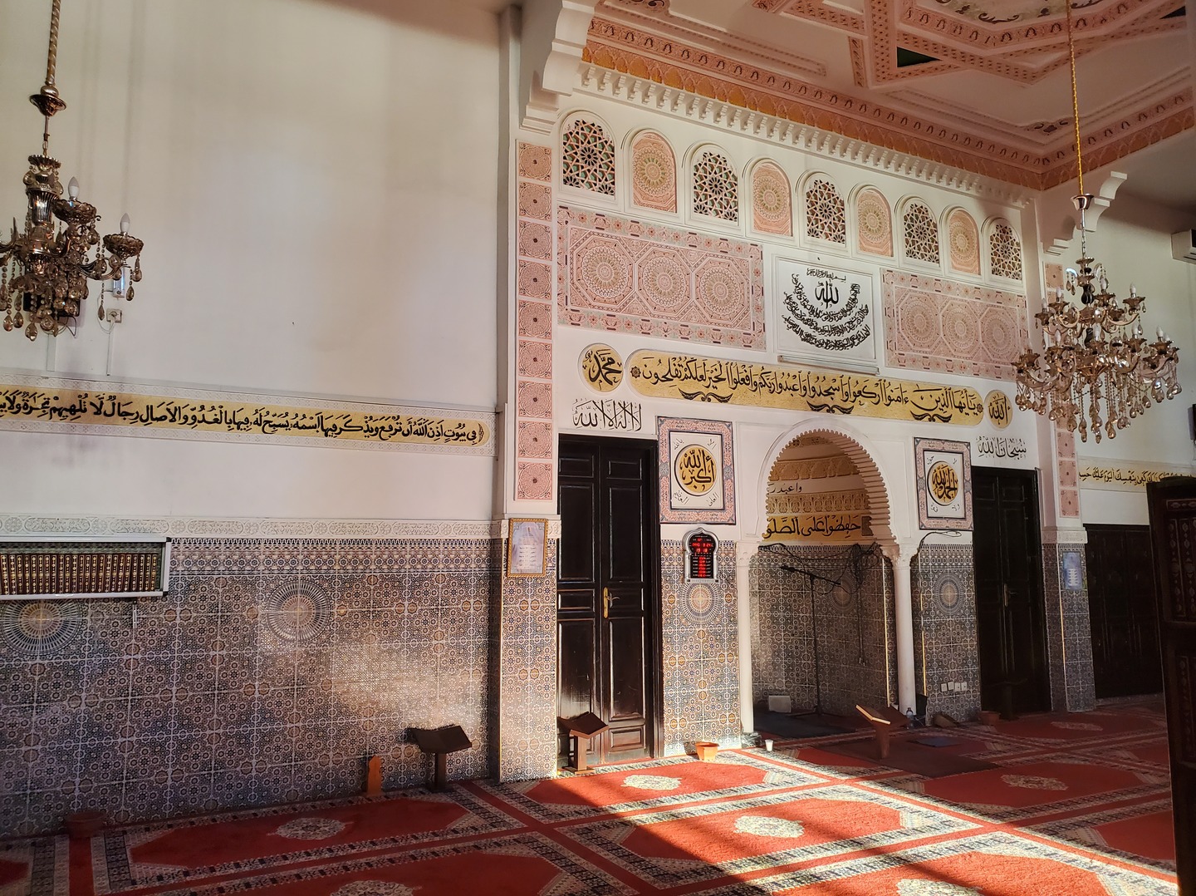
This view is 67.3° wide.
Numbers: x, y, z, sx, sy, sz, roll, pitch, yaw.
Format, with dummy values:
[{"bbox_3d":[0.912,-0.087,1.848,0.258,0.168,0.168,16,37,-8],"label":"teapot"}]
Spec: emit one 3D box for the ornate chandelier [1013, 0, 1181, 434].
[{"bbox_3d":[3.243,-1.620,5.972,1.080,3.204,1.080,3,-7,-27],"label":"ornate chandelier"}]

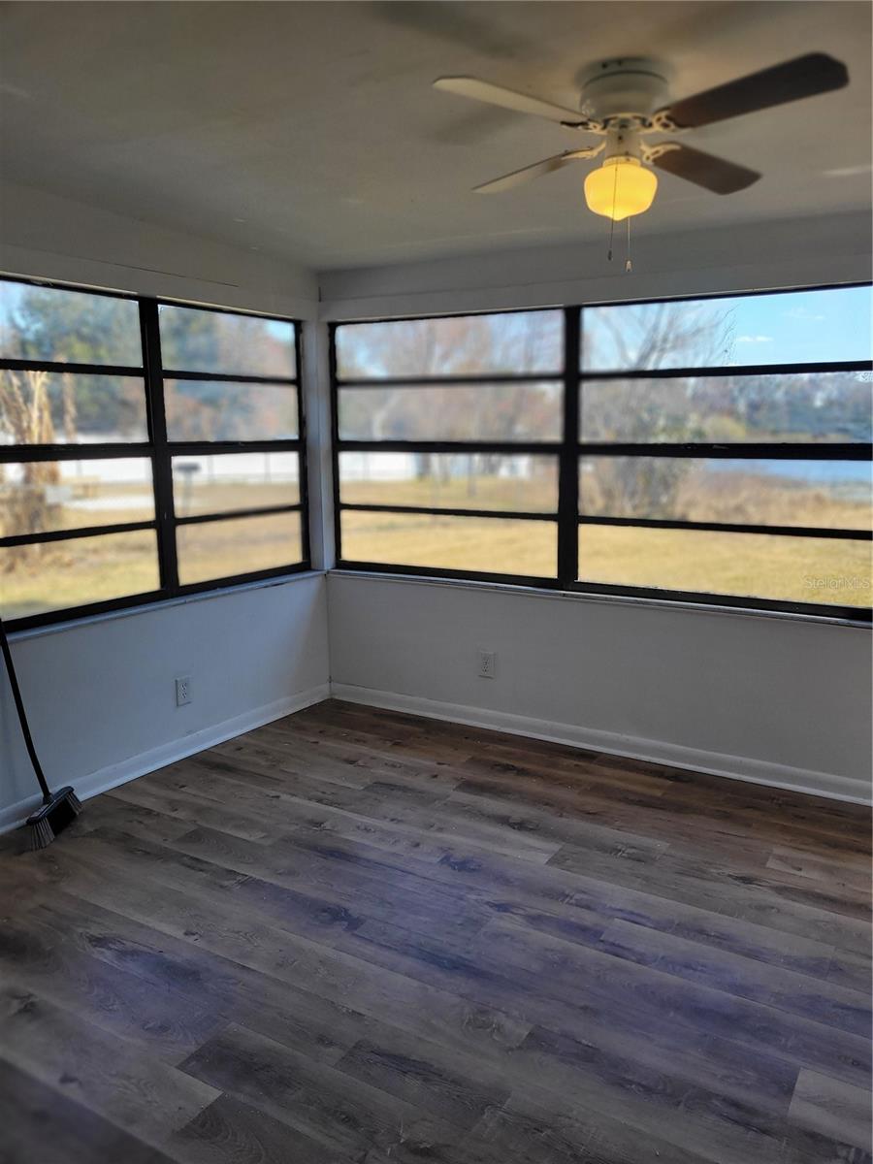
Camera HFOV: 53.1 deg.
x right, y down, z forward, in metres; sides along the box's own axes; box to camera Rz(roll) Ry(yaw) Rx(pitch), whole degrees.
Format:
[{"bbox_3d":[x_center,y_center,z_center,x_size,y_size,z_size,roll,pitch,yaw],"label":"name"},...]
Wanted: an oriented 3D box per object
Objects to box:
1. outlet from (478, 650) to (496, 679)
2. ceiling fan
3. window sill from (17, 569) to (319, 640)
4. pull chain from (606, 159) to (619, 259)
[{"bbox_3d":[0.246,0.404,4.256,0.080,0.122,0.010,6,12,32],"label":"outlet"},{"bbox_3d":[0.425,-1.009,2.038,1.010,0.320,1.010,-8,13,-38],"label":"ceiling fan"},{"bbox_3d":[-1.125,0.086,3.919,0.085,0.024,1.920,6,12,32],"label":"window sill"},{"bbox_3d":[0.405,-0.846,1.998,0.020,0.225,0.020,2,10,11],"label":"pull chain"}]

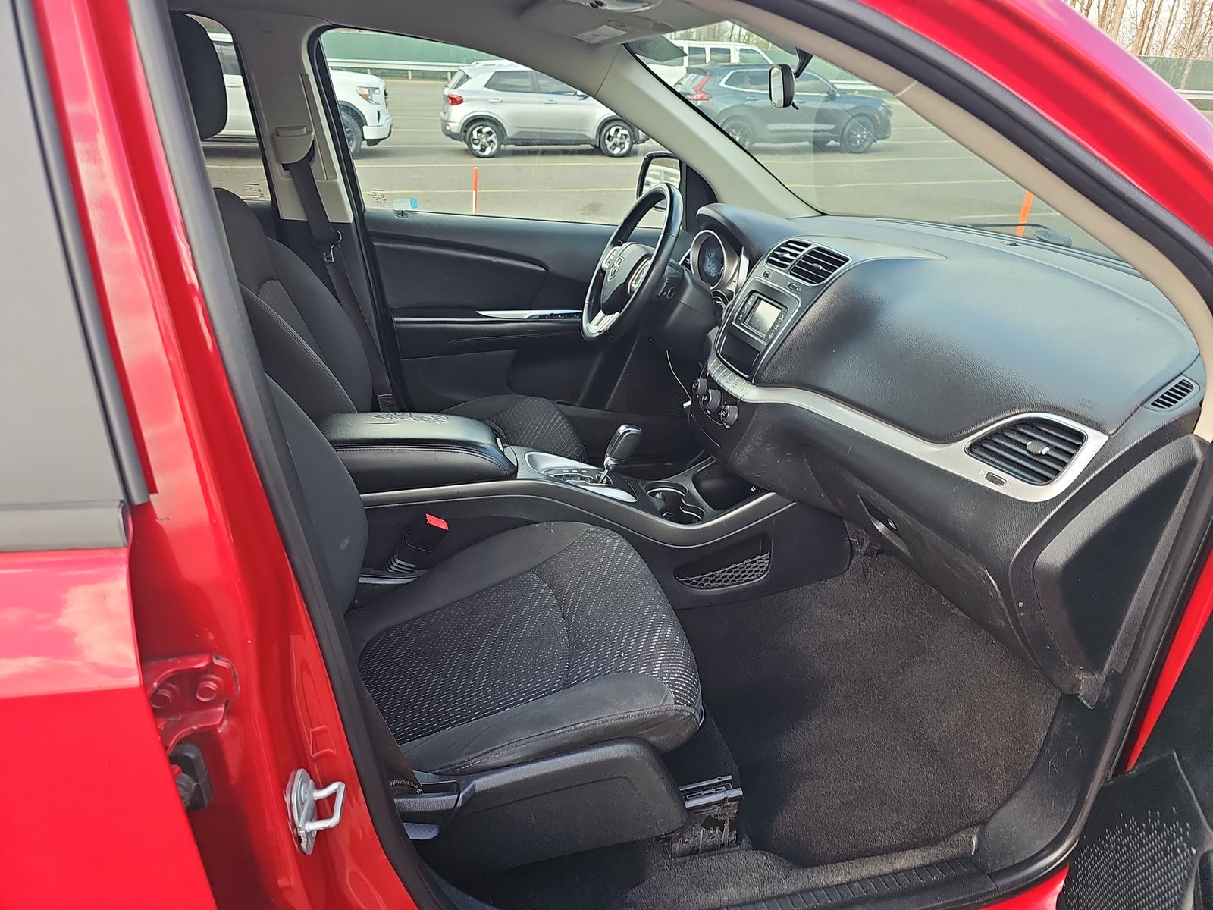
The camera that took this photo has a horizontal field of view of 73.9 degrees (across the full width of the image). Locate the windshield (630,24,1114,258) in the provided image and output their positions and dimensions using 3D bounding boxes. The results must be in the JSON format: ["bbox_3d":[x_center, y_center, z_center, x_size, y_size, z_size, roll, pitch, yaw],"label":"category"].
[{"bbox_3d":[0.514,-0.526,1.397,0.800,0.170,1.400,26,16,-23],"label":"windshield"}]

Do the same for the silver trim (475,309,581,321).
[{"bbox_3d":[-0.191,-0.355,2.048,0.300,0.030,0.060,-4,26,-11],"label":"silver trim"}]

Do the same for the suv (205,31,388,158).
[{"bbox_3d":[-6.600,-6.420,14.420,5.300,1.920,2.050,-5,26,-14],"label":"suv"}]

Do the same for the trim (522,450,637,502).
[{"bbox_3d":[-0.048,0.037,1.532,0.210,0.035,0.140,9,22,-17],"label":"trim"}]

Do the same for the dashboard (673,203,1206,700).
[{"bbox_3d":[0.503,-0.190,1.564,0.640,0.520,1.440,-4,26,-11],"label":"dashboard"}]

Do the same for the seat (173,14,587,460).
[{"bbox_3d":[-0.451,-0.343,1.695,0.860,1.000,0.530,-4,26,-11],"label":"seat"}]

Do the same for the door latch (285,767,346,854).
[{"bbox_3d":[-0.256,0.316,0.709,0.044,0.075,0.040,4,25,6],"label":"door latch"}]

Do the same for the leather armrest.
[{"bbox_3d":[-0.365,-0.018,1.427,0.400,0.125,0.200,-4,26,-11],"label":"leather armrest"}]

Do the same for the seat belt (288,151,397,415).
[{"bbox_3d":[-0.623,-0.395,1.940,0.090,0.700,0.070,-16,32,-5],"label":"seat belt"}]

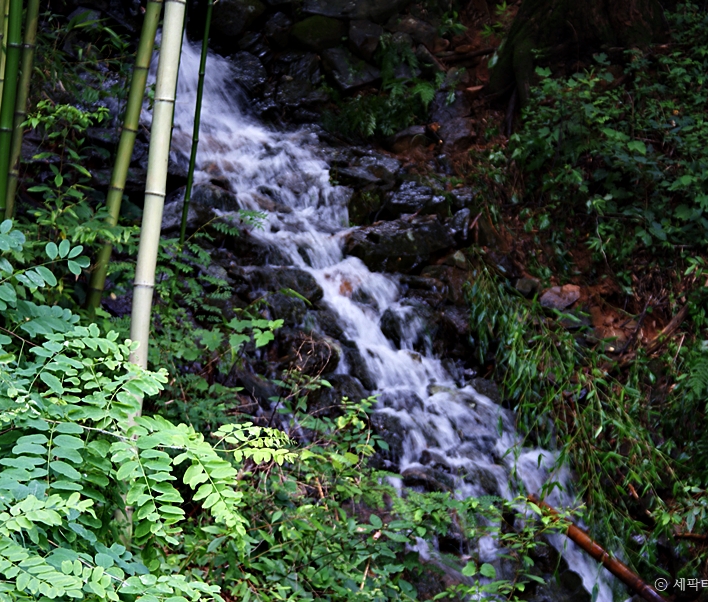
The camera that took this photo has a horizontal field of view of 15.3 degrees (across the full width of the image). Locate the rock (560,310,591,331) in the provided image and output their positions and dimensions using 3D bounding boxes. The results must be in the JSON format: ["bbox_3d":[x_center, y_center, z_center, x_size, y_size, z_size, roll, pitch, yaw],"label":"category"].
[{"bbox_3d":[1.079,0.095,12.800,0.146,0.097,0.124,2,-2,0],"label":"rock"}]

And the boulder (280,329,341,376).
[{"bbox_3d":[-0.209,0.247,12.600,0.288,0.230,0.230,2,-2,0],"label":"boulder"}]

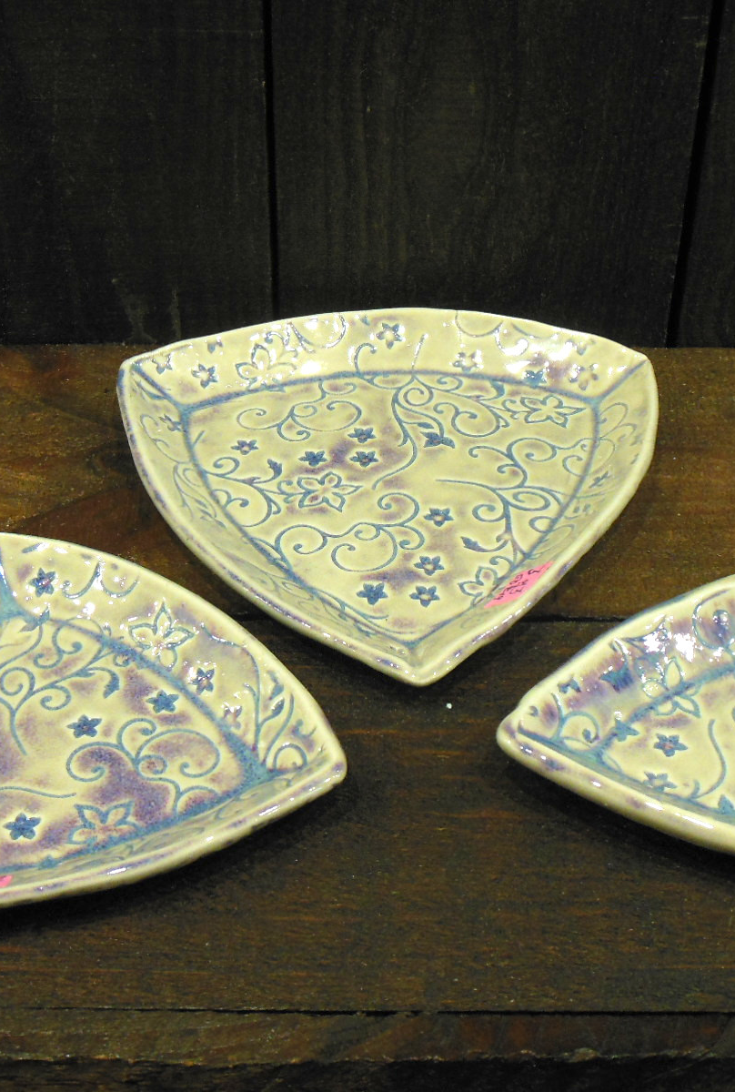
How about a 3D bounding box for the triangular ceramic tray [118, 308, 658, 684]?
[{"bbox_3d":[0.009,-0.016,0.577,0.182,0.023,0.183,-1,40,-2],"label":"triangular ceramic tray"}]

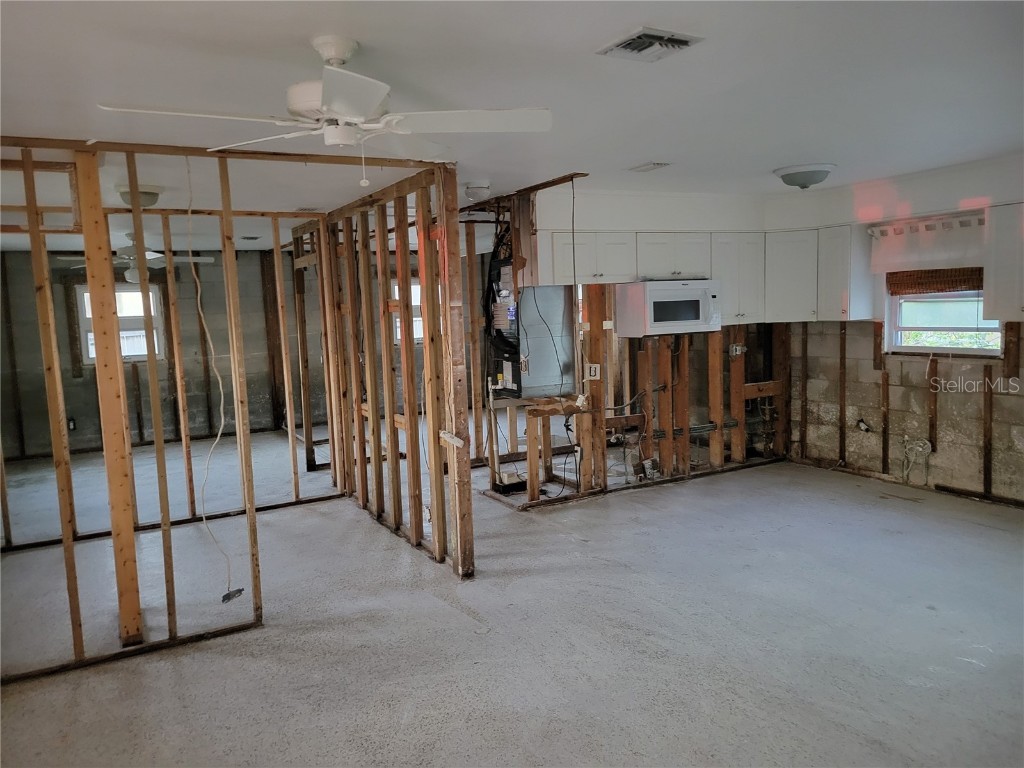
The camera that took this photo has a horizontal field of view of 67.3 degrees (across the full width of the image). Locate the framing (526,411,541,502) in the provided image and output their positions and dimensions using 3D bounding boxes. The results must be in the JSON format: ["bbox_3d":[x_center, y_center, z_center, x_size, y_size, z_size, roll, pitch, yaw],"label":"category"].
[{"bbox_3d":[0.162,0.585,6.118,0.095,0.691,0.041,-6,7,-29],"label":"framing"}]

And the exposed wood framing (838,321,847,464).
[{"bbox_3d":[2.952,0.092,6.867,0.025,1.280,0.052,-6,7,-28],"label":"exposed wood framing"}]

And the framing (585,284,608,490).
[{"bbox_3d":[0.695,0.019,6.343,0.143,1.709,0.089,-6,7,-28],"label":"framing"}]

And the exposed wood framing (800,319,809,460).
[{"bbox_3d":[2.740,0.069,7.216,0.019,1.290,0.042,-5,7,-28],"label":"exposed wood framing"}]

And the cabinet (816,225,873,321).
[{"bbox_3d":[2.837,-0.930,6.506,0.331,0.777,0.316,-6,7,-28],"label":"cabinet"}]

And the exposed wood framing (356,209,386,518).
[{"bbox_3d":[-1.058,-0.120,5.840,0.084,2.317,0.089,-6,7,-28],"label":"exposed wood framing"}]

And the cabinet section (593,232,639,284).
[{"bbox_3d":[0.708,-0.966,5.957,0.371,0.378,0.310,-6,7,-29],"label":"cabinet section"}]

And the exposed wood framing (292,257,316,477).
[{"bbox_3d":[-2.056,-0.202,7.617,0.084,2.177,0.049,-6,7,-28],"label":"exposed wood framing"}]

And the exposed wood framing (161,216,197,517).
[{"bbox_3d":[-2.577,-0.116,5.966,0.042,2.351,0.088,-6,7,-28],"label":"exposed wood framing"}]

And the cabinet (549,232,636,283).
[{"bbox_3d":[0.566,-0.972,6.018,0.783,0.389,0.328,-5,7,-28],"label":"cabinet"}]

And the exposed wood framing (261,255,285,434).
[{"bbox_3d":[-3.266,-0.592,10.560,0.173,2.411,0.041,-6,7,-29],"label":"exposed wood framing"}]

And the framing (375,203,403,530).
[{"bbox_3d":[-0.873,-0.111,5.536,0.089,2.322,0.038,-5,7,-28],"label":"framing"}]

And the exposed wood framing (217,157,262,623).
[{"bbox_3d":[-1.400,0.060,3.958,0.039,2.366,0.089,-6,7,-29],"label":"exposed wood framing"}]

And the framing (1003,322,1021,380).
[{"bbox_3d":[3.554,-0.238,5.450,0.040,0.394,0.103,-6,7,-28],"label":"framing"}]

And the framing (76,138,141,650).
[{"bbox_3d":[-1.915,0.111,3.674,0.092,2.367,0.042,-6,7,-28],"label":"framing"}]

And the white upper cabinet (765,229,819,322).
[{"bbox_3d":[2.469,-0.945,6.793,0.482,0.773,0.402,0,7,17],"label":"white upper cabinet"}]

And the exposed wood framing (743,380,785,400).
[{"bbox_3d":[2.366,0.060,7.277,0.472,0.133,0.040,-6,7,-28],"label":"exposed wood framing"}]

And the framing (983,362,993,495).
[{"bbox_3d":[3.474,0.349,5.605,0.024,0.977,0.043,-6,7,-29],"label":"framing"}]

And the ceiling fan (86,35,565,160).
[{"bbox_3d":[-0.559,-0.873,2.314,1.274,0.311,1.274,-6,7,-29],"label":"ceiling fan"}]

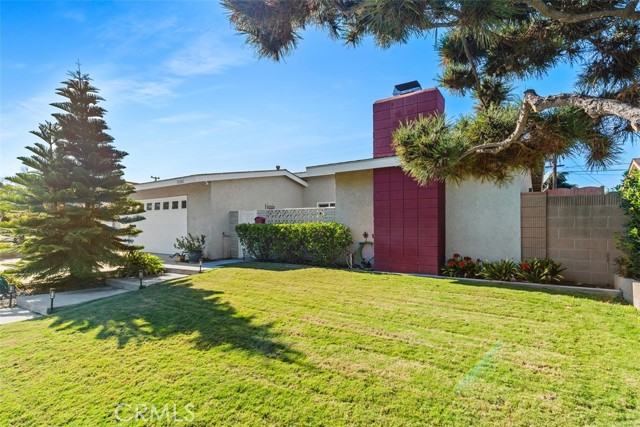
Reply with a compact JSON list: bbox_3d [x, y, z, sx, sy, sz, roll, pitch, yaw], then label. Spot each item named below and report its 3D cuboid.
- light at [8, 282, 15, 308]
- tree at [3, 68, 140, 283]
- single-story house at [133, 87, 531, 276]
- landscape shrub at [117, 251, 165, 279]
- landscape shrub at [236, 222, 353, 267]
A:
[{"bbox_3d":[-5.200,1.390,5.400,0.080,0.400,0.080,-1,-2,32],"label":"light"},{"bbox_3d":[-5.550,-0.870,7.500,2.700,5.050,2.600,-1,-2,32],"label":"tree"},{"bbox_3d":[-0.300,-0.370,14.000,16.000,3.900,10.300,-1,-2,32],"label":"single-story house"},{"bbox_3d":[-4.450,1.190,7.900,1.100,0.600,1.000,-1,-2,32],"label":"landscape shrub"},{"bbox_3d":[-0.820,0.820,8.900,3.500,1.100,0.850,-1,-2,32],"label":"landscape shrub"}]

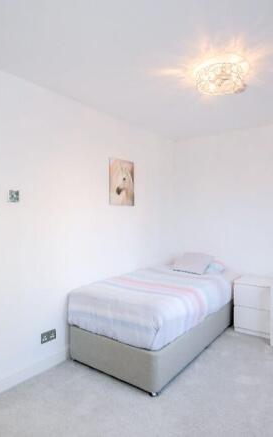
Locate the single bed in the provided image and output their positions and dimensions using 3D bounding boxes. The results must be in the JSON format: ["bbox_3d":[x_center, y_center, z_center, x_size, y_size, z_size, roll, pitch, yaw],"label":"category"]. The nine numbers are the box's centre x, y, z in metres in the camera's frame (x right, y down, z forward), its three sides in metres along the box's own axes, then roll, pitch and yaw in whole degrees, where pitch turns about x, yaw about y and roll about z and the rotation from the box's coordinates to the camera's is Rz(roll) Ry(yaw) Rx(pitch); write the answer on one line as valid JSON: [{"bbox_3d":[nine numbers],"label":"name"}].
[{"bbox_3d":[0.345,1.020,3.060,0.930,0.630,1.920,0,0,36],"label":"single bed"}]

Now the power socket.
[{"bbox_3d":[-0.778,1.047,2.420,0.012,0.087,0.146,0,0,38],"label":"power socket"}]

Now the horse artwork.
[{"bbox_3d":[-0.160,-0.420,3.145,0.025,0.530,0.405,0,0,38],"label":"horse artwork"}]

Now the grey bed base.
[{"bbox_3d":[0.345,1.170,3.060,0.890,0.340,1.890,0,0,36],"label":"grey bed base"}]

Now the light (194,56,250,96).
[{"bbox_3d":[0.660,-1.095,2.120,0.410,0.120,0.410,0,0,0],"label":"light"}]

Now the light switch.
[{"bbox_3d":[-0.980,-0.176,2.183,0.012,0.087,0.087,0,0,38],"label":"light switch"}]

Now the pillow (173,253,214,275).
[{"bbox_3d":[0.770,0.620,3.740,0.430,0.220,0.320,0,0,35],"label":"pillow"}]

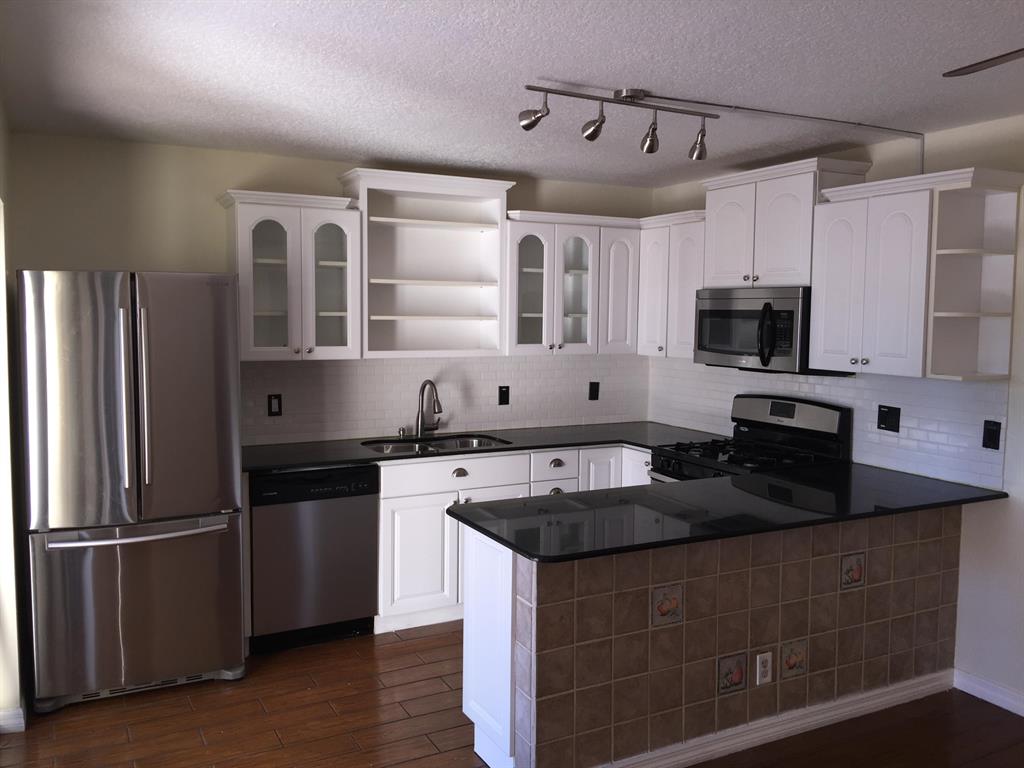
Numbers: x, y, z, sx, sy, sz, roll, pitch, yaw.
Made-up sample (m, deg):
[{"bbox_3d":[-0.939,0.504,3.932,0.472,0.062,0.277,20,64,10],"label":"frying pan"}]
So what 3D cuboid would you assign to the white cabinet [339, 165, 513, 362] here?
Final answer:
[{"bbox_3d":[-0.464,-0.628,4.697,0.889,0.956,0.367,-2,5,-27],"label":"white cabinet"}]

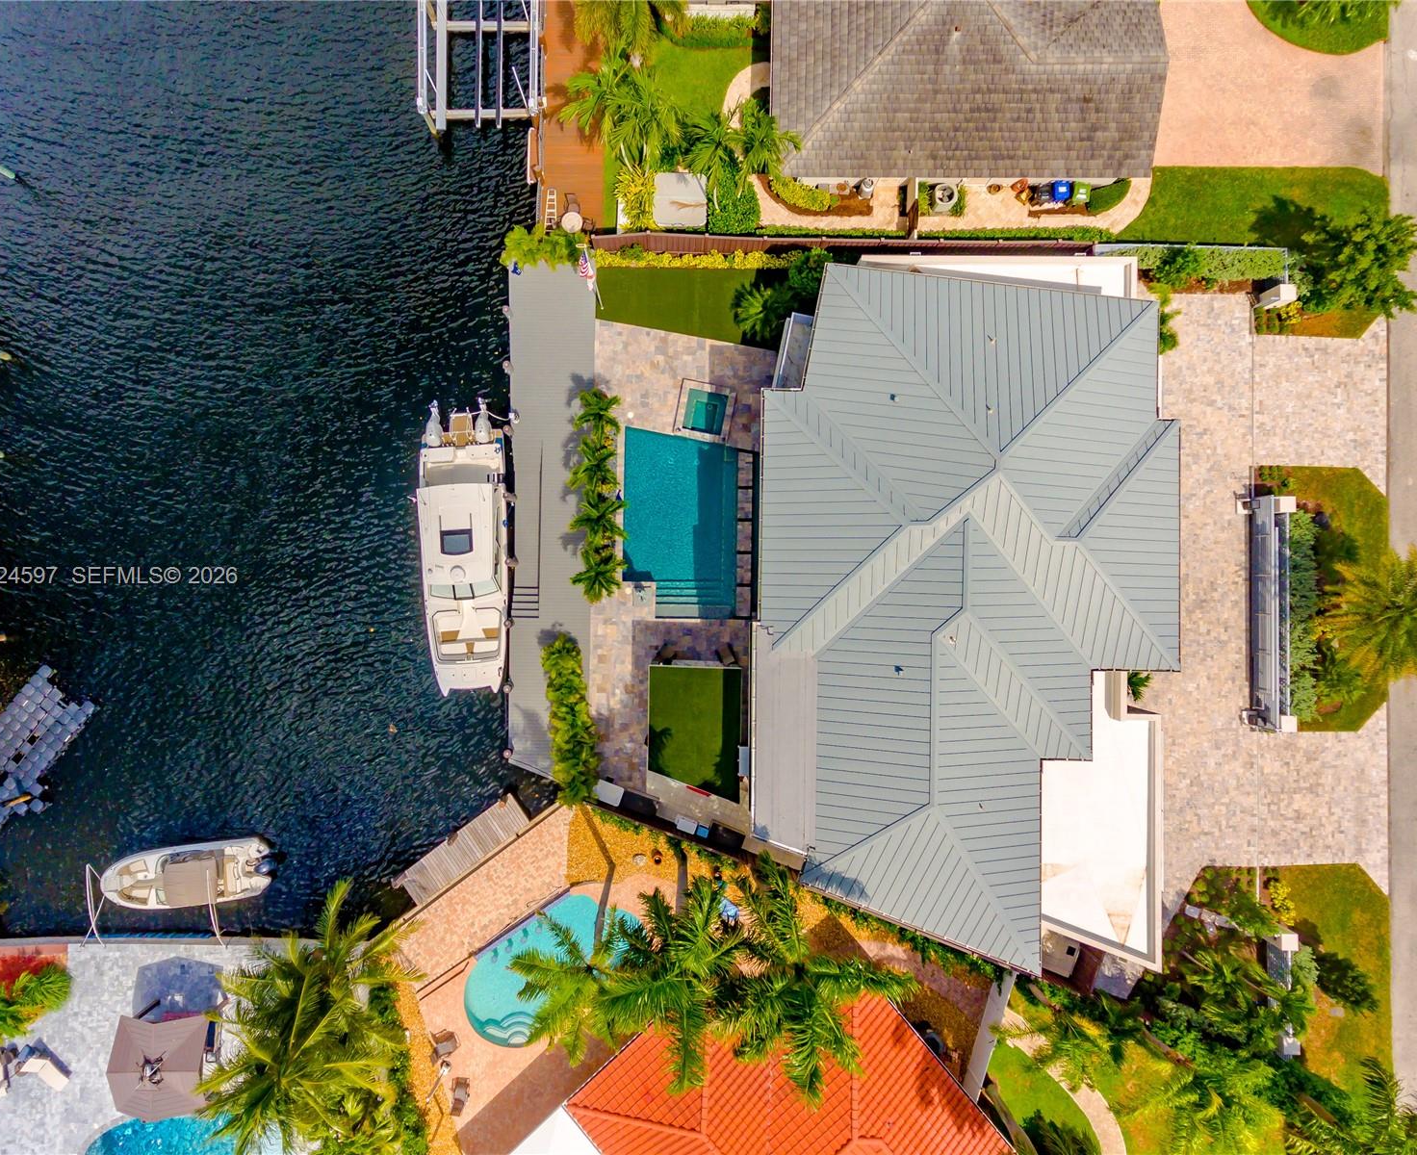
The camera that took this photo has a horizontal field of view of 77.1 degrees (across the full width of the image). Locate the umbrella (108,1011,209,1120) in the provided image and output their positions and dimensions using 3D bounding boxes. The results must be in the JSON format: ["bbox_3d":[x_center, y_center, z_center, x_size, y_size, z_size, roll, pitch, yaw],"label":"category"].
[{"bbox_3d":[-21.874,19.466,36.378,3.700,2.850,3.700,0,89,-1],"label":"umbrella"}]

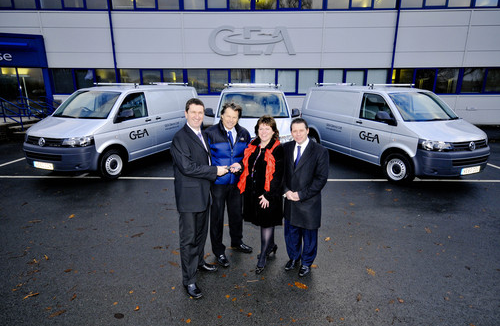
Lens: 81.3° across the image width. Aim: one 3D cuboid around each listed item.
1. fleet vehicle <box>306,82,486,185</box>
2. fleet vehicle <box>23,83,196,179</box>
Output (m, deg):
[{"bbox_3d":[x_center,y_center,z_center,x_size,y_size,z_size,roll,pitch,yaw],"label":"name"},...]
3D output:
[{"bbox_3d":[3.354,-0.998,7.623,2.000,2.060,4.890,-5,16,-20],"label":"fleet vehicle"},{"bbox_3d":[-3.264,-1.084,7.877,2.000,2.060,4.890,5,16,19],"label":"fleet vehicle"}]

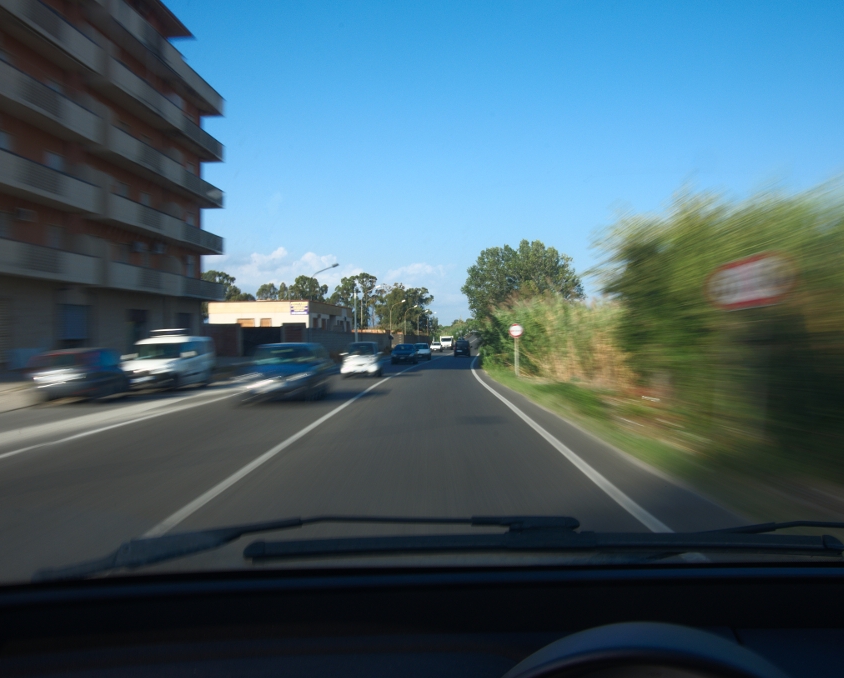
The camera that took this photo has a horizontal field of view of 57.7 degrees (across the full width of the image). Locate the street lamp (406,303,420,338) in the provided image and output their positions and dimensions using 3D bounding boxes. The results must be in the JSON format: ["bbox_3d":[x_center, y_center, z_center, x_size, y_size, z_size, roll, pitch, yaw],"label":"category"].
[{"bbox_3d":[-1.700,-1.900,129.000,2.200,7.850,0.400,0,0,6],"label":"street lamp"}]

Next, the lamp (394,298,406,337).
[{"bbox_3d":[-3.400,-1.900,113.500,2.200,7.600,0.400,0,0,6],"label":"lamp"}]

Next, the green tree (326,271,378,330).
[{"bbox_3d":[-11.800,-4.650,130.000,8.800,13.300,8.500,0,0,0],"label":"green tree"}]

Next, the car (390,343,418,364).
[{"bbox_3d":[-1.190,1.090,55.300,1.720,1.460,4.200,0,0,3],"label":"car"}]

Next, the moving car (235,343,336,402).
[{"bbox_3d":[-3.380,0.815,19.900,1.700,1.430,4.000,0,0,1],"label":"moving car"}]

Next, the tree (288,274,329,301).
[{"bbox_3d":[-19.300,-4.500,130.000,6.800,12.900,6.800,0,0,0],"label":"tree"}]

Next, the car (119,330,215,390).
[{"bbox_3d":[-8.750,0.650,26.600,1.780,1.880,4.200,0,0,3],"label":"car"}]

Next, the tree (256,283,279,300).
[{"bbox_3d":[-27.200,-3.950,135.000,4.400,12.000,4.400,0,0,0],"label":"tree"}]

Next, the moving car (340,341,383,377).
[{"bbox_3d":[-2.550,0.900,34.000,1.620,1.480,3.550,0,0,2],"label":"moving car"}]

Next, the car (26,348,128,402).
[{"bbox_3d":[-9.900,0.920,22.300,1.680,1.430,3.900,0,0,-3],"label":"car"}]

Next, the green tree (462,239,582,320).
[{"bbox_3d":[9.400,-3.800,72.000,11.300,11.400,11.000,0,0,0],"label":"green tree"}]

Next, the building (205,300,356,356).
[{"bbox_3d":[-11.200,-0.660,63.900,7.900,4.300,12.600,0,0,10],"label":"building"}]

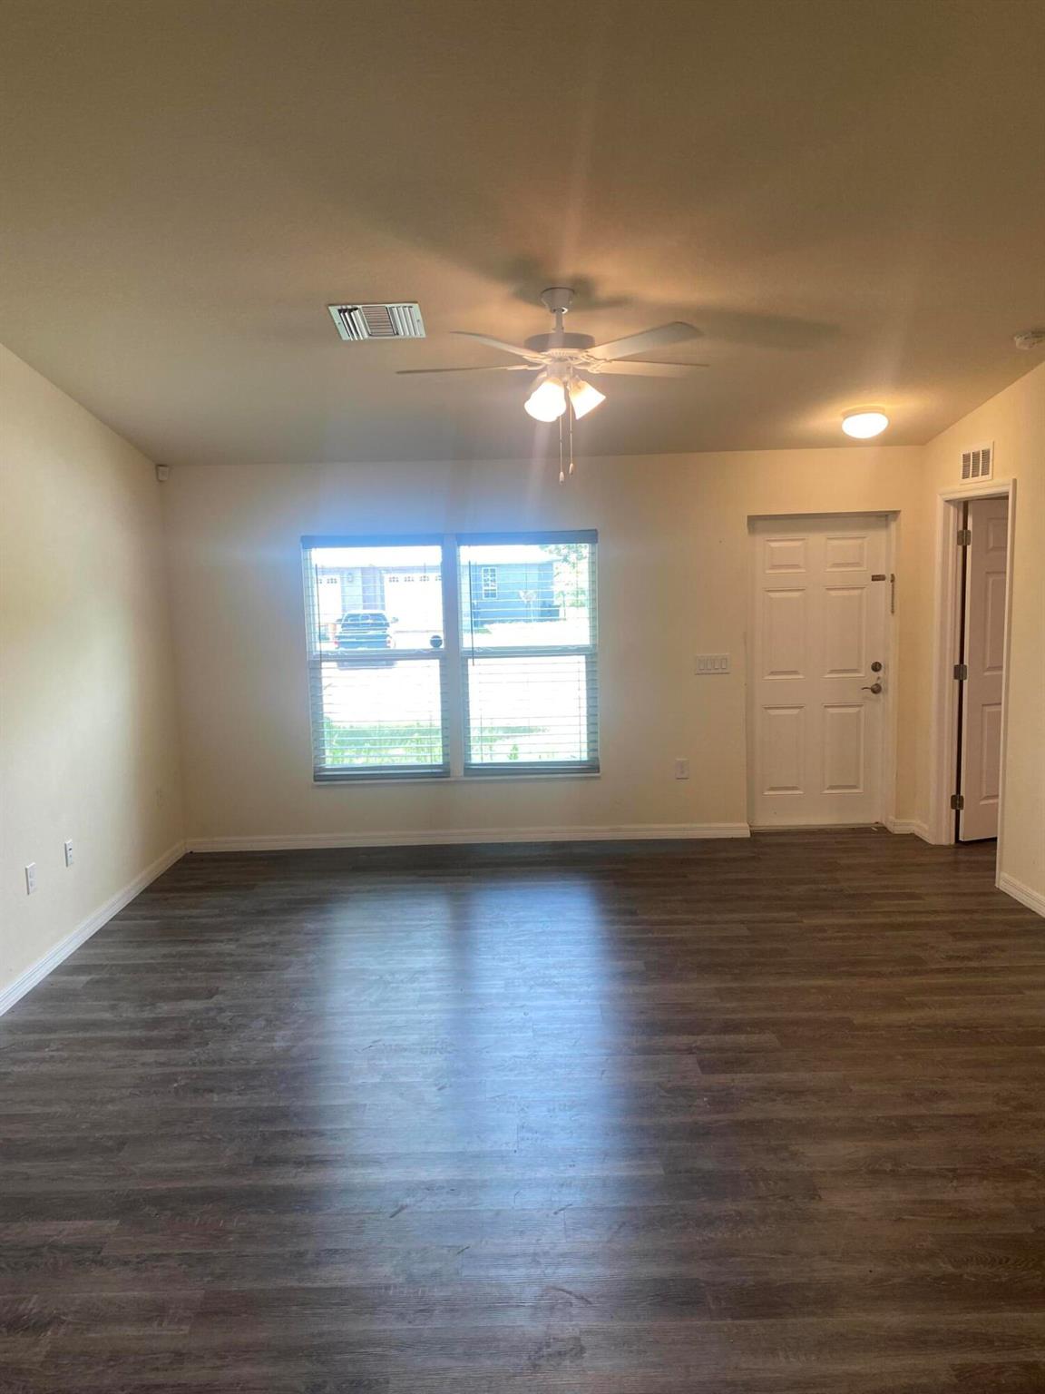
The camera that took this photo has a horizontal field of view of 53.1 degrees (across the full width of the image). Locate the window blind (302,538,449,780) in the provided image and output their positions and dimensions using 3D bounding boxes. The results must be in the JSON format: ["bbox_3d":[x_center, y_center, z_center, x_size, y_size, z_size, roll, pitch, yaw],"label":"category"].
[{"bbox_3d":[-0.916,-0.239,6.603,0.864,1.542,0.060,-2,7,-1],"label":"window blind"}]

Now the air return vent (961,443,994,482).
[{"bbox_3d":[2.498,-1.287,5.769,0.020,0.199,0.383,-2,7,-1],"label":"air return vent"}]

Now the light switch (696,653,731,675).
[{"bbox_3d":[1.203,-0.202,6.605,0.212,0.119,0.014,-2,7,-1],"label":"light switch"}]

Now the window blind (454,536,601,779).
[{"bbox_3d":[0.049,-0.267,6.616,0.861,1.542,0.060,-2,7,-1],"label":"window blind"}]

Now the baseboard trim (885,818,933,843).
[{"bbox_3d":[2.458,0.837,6.702,0.169,0.088,0.418,-2,7,-1],"label":"baseboard trim"}]

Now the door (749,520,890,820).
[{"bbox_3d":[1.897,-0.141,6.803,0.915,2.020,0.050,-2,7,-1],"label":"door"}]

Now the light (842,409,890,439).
[{"bbox_3d":[1.869,-1.483,5.693,0.269,0.134,0.269,-2,-2,-1],"label":"light"}]

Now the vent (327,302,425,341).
[{"bbox_3d":[-0.583,-1.517,4.264,0.353,0.020,0.355,-2,-2,-1],"label":"vent"}]

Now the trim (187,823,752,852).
[{"bbox_3d":[-0.341,0.909,6.716,3.602,0.087,0.017,-2,7,-1],"label":"trim"}]

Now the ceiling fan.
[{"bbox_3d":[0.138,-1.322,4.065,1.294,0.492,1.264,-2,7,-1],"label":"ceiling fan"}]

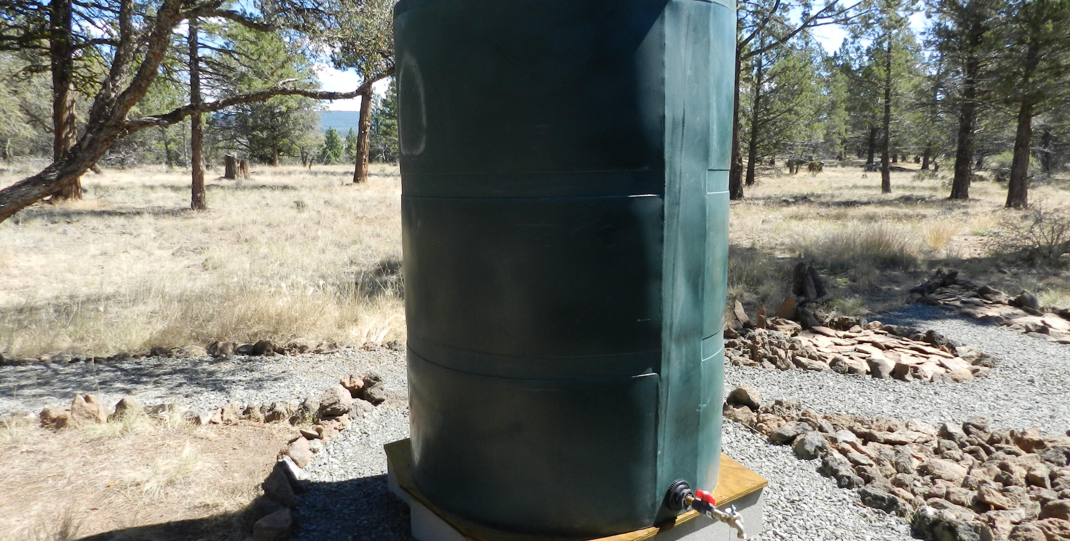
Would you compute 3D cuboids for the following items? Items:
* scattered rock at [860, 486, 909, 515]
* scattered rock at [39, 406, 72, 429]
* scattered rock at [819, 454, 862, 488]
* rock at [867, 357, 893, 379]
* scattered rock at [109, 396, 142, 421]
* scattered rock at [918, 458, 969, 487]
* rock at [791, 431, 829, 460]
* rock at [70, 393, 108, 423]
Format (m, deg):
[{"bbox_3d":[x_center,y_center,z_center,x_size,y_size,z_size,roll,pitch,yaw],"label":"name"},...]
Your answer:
[{"bbox_3d":[1.407,0.930,2.872,0.131,0.111,0.221,-6,10,-33],"label":"scattered rock"},{"bbox_3d":[-2.643,0.808,3.918,0.148,0.113,0.118,-7,12,-35],"label":"scattered rock"},{"bbox_3d":[1.349,0.884,3.138,0.151,0.131,0.231,-6,10,-33],"label":"scattered rock"},{"bbox_3d":[2.307,0.653,4.752,0.150,0.140,0.140,4,10,25],"label":"rock"},{"bbox_3d":[-2.306,0.777,4.008,0.165,0.140,0.130,-4,10,-25],"label":"scattered rock"},{"bbox_3d":[1.826,0.903,3.185,0.128,0.087,0.197,-9,13,-43],"label":"scattered rock"},{"bbox_3d":[1.366,0.870,3.534,0.174,0.118,0.148,4,10,22],"label":"rock"},{"bbox_3d":[-2.470,0.771,3.937,0.236,0.176,0.161,-5,9,-28],"label":"rock"}]

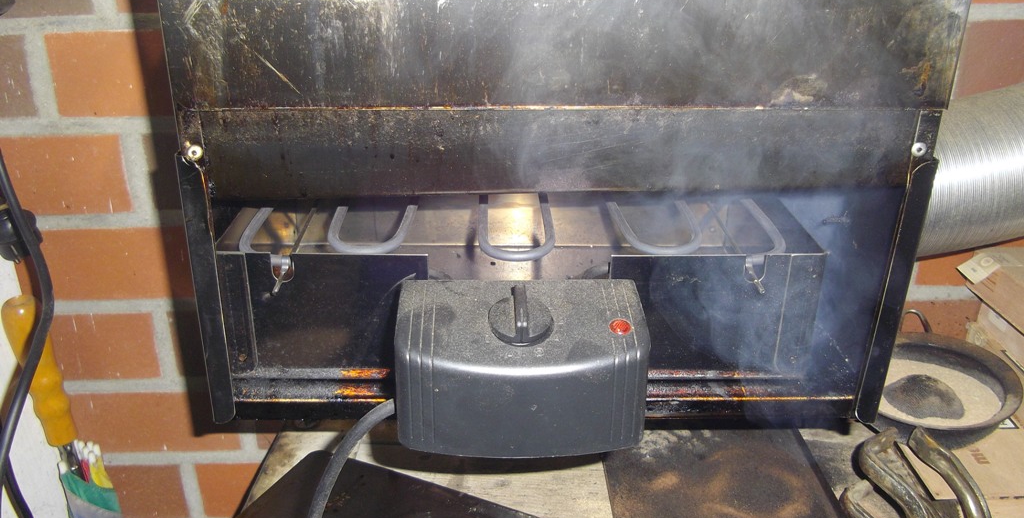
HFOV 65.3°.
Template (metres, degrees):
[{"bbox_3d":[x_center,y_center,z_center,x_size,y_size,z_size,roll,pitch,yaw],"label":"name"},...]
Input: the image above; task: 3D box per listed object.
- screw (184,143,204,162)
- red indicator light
[{"bbox_3d":[-0.181,-0.061,0.456,0.009,0.009,0.004,0,22,0],"label":"screw"},{"bbox_3d":[0.061,0.038,0.449,0.013,0.005,0.013,0,38,0],"label":"red indicator light"}]

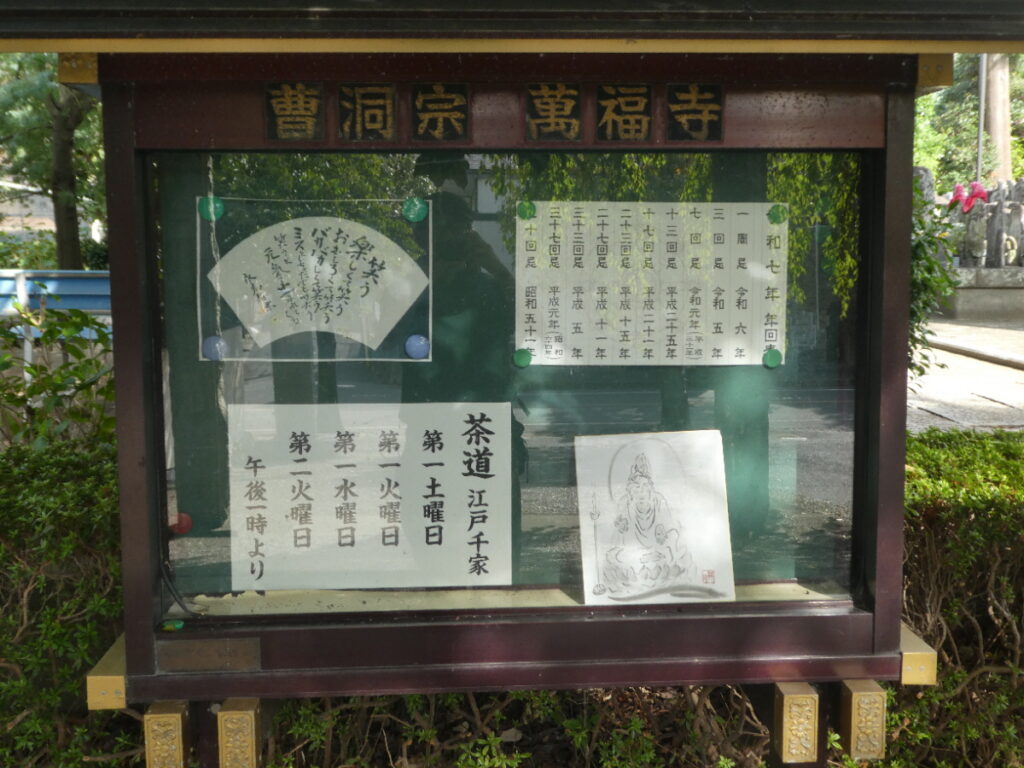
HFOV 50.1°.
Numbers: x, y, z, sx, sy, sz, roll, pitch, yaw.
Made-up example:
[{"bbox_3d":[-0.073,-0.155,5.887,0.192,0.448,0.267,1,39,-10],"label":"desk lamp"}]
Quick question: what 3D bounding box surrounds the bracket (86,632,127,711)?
[{"bbox_3d":[-0.579,0.426,1.646,0.053,0.049,0.200,-1,6,-3],"label":"bracket"}]

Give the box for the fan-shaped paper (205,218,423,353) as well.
[{"bbox_3d":[-0.299,-0.155,1.696,0.340,0.205,0.005,-1,6,-3],"label":"fan-shaped paper"}]

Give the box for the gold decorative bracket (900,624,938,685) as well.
[{"bbox_3d":[0.595,0.409,1.711,0.052,0.050,0.200,-1,6,-3],"label":"gold decorative bracket"}]

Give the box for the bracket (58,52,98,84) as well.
[{"bbox_3d":[-0.585,-0.437,1.558,0.051,0.050,0.200,-1,6,-3],"label":"bracket"}]

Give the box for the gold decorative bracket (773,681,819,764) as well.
[{"bbox_3d":[0.411,0.490,1.587,0.050,0.101,0.047,-1,6,-3],"label":"gold decorative bracket"}]

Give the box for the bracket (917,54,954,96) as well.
[{"bbox_3d":[0.585,-0.450,1.624,0.050,0.050,0.200,-1,6,-3],"label":"bracket"}]

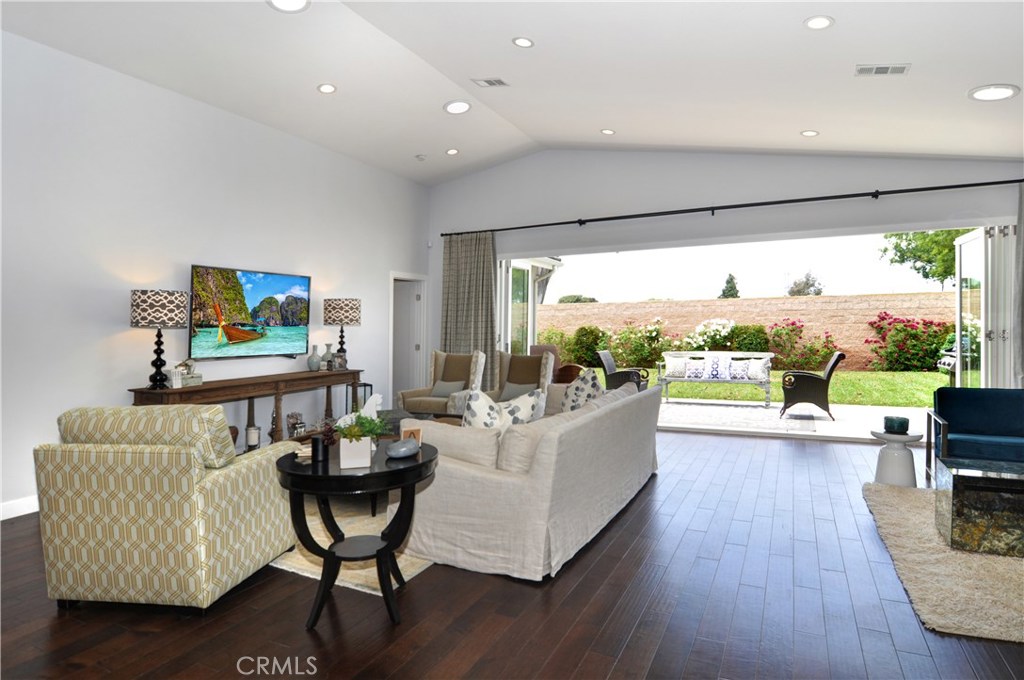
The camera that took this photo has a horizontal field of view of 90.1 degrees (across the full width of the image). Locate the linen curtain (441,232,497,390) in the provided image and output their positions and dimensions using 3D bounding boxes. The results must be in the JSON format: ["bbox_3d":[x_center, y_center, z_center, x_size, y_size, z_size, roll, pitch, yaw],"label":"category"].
[{"bbox_3d":[-0.666,-0.201,7.554,0.880,2.760,0.140,0,1,25],"label":"linen curtain"}]

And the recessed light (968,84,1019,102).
[{"bbox_3d":[3.461,-1.778,3.662,0.300,0.040,0.300,13,8,28],"label":"recessed light"}]

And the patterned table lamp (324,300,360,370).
[{"bbox_3d":[-1.982,-0.057,5.950,0.405,0.840,0.405,0,1,29],"label":"patterned table lamp"}]

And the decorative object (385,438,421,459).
[{"bbox_3d":[-0.530,0.507,2.471,0.165,0.075,0.110,-1,2,-27],"label":"decorative object"}]

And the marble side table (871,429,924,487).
[{"bbox_3d":[3.316,1.014,4.398,0.370,0.475,0.370,1,2,29],"label":"marble side table"}]

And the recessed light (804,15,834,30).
[{"bbox_3d":[2.105,-2.173,3.500,0.190,0.030,0.190,10,6,28],"label":"recessed light"}]

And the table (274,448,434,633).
[{"bbox_3d":[-0.737,0.919,2.443,0.740,0.735,0.740,0,1,0],"label":"table"}]

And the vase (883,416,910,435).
[{"bbox_3d":[3.173,0.708,4.220,0.165,0.130,0.165,1,2,37],"label":"vase"}]

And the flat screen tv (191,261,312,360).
[{"bbox_3d":[-2.601,-0.265,5.209,0.070,0.830,1.310,6,5,29],"label":"flat screen tv"}]

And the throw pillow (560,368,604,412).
[{"bbox_3d":[0.628,0.501,4.620,0.170,0.480,0.480,16,-27,-36],"label":"throw pillow"}]

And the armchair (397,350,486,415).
[{"bbox_3d":[-0.932,0.672,6.940,0.800,1.060,0.870,0,1,29],"label":"armchair"}]

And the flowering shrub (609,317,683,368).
[{"bbox_3d":[3.995,0.075,15.300,2.100,1.600,1.400,1,2,29],"label":"flowering shrub"}]

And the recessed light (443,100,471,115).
[{"bbox_3d":[-0.606,-2.588,5.670,0.290,0.040,0.290,-10,-4,-1],"label":"recessed light"}]

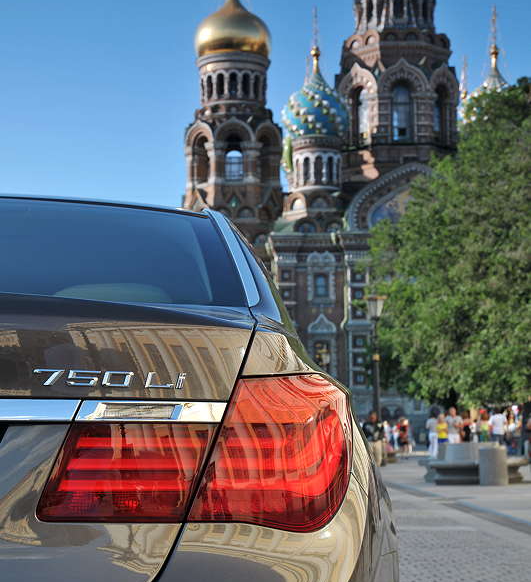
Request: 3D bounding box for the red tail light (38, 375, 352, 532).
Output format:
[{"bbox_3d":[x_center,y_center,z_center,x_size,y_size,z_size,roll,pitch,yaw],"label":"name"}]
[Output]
[{"bbox_3d":[-0.083,0.225,1.850,0.455,0.215,0.200,1,-6,-10],"label":"red tail light"}]

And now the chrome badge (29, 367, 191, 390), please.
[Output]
[{"bbox_3d":[-0.209,0.119,1.790,0.207,0.025,0.010,1,-18,-11],"label":"chrome badge"}]

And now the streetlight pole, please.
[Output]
[{"bbox_3d":[3.517,2.823,42.000,0.620,5.350,0.620,-1,-6,5],"label":"streetlight pole"}]

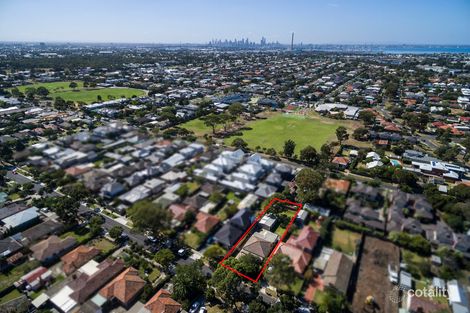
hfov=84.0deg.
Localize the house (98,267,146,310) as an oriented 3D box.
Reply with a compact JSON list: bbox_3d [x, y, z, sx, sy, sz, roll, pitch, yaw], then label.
[{"bbox_3d":[-38.150,44.210,90.240,11.300,6.000,11.300,13,27,27],"label":"house"}]

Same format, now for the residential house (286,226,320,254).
[{"bbox_3d":[30.120,35.020,113.110,10.000,5.300,14.500,13,27,27],"label":"residential house"}]

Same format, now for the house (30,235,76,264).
[{"bbox_3d":[-75.340,36.360,108.180,12.300,5.500,12.800,13,27,27],"label":"house"}]

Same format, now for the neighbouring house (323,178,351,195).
[{"bbox_3d":[59.840,16.930,154.520,13.000,5.500,14.500,13,27,27],"label":"neighbouring house"}]

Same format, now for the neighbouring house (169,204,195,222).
[{"bbox_3d":[-27.420,27.270,129.610,12.800,5.500,12.200,13,27,27],"label":"neighbouring house"}]

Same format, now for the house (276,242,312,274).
[{"bbox_3d":[22.290,39.210,103.180,12.300,5.500,13.000,13,27,27],"label":"house"}]

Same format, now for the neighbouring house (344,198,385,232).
[{"bbox_3d":[62.860,28.460,128.300,16.000,5.500,17.000,13,27,27],"label":"neighbouring house"}]

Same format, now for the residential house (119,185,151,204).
[{"bbox_3d":[-54.570,20.910,143.920,10.500,5.300,16.000,13,27,27],"label":"residential house"}]

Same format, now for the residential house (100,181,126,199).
[{"bbox_3d":[-68.980,18.070,149.290,12.500,6.000,13.000,13,27,27],"label":"residential house"}]

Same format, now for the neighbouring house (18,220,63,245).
[{"bbox_3d":[-86.890,33.290,115.240,10.000,5.300,15.500,13,27,27],"label":"neighbouring house"}]

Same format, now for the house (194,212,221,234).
[{"bbox_3d":[-14.560,30.700,122.010,11.200,5.500,12.300,13,27,27],"label":"house"}]

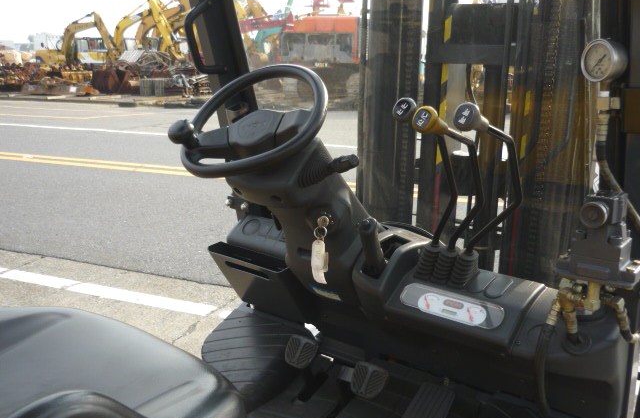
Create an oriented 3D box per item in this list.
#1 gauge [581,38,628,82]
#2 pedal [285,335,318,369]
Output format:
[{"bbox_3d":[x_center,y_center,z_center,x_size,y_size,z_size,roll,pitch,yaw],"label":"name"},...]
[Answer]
[{"bbox_3d":[0.470,-0.244,1.003,0.038,0.069,0.069,-8,16,-21],"label":"gauge"},{"bbox_3d":[-0.040,0.344,1.457,0.078,0.070,0.025,9,-16,31],"label":"pedal"}]

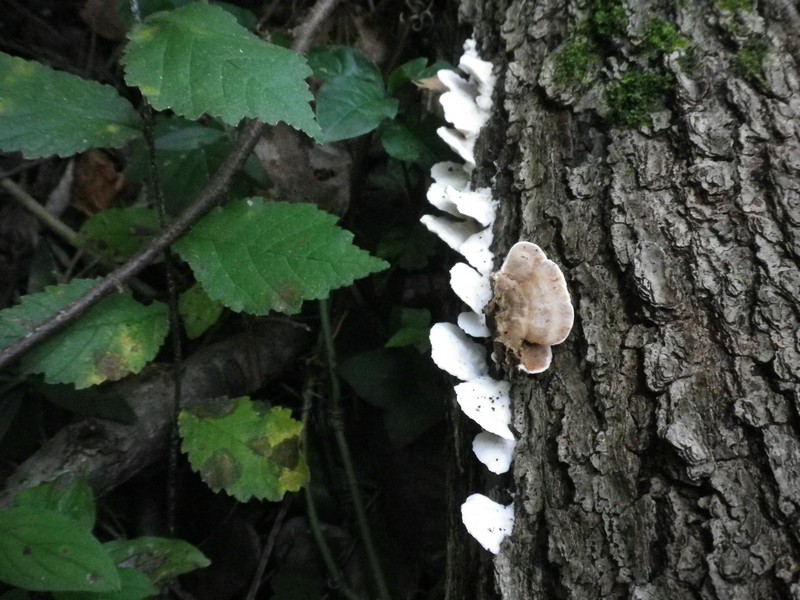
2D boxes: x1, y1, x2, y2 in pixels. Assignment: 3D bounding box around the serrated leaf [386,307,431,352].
[{"bbox_3d":[0.008,0.025,0.601,0.047,0.014,0.041,-33,60,-22],"label":"serrated leaf"}]

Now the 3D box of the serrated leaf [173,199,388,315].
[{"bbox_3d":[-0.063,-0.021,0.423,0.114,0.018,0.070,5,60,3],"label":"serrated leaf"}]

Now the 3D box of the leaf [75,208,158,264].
[{"bbox_3d":[-0.193,-0.045,0.560,0.061,0.012,0.051,-9,54,-7],"label":"leaf"}]

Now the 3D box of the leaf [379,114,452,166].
[{"bbox_3d":[0.013,-0.131,0.660,0.070,0.012,0.051,35,61,23],"label":"leaf"}]

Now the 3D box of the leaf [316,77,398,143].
[{"bbox_3d":[-0.037,-0.128,0.552,0.057,0.014,0.059,-35,62,-14],"label":"leaf"}]

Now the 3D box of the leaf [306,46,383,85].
[{"bbox_3d":[-0.045,-0.189,0.660,0.067,0.012,0.057,-7,53,-5],"label":"leaf"}]

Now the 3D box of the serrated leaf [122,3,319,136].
[{"bbox_3d":[-0.079,-0.106,0.403,0.109,0.022,0.074,27,61,9],"label":"serrated leaf"}]

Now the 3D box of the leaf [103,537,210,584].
[{"bbox_3d":[-0.155,0.163,0.502,0.077,0.014,0.032,2,41,2],"label":"leaf"}]

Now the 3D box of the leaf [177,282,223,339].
[{"bbox_3d":[-0.128,0.006,0.522,0.029,0.010,0.044,3,63,1],"label":"leaf"}]

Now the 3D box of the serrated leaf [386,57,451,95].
[{"bbox_3d":[0.017,-0.195,0.700,0.063,0.012,0.045,-29,58,-20],"label":"serrated leaf"}]

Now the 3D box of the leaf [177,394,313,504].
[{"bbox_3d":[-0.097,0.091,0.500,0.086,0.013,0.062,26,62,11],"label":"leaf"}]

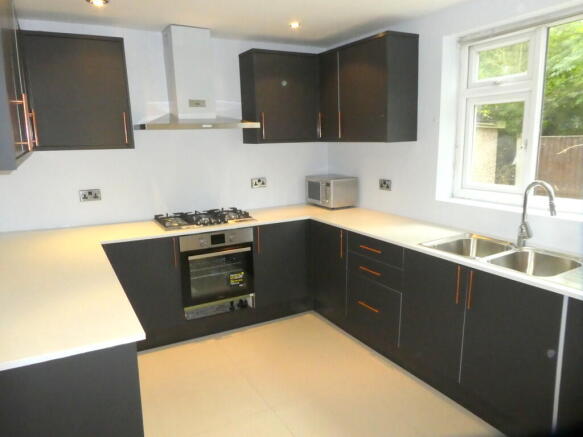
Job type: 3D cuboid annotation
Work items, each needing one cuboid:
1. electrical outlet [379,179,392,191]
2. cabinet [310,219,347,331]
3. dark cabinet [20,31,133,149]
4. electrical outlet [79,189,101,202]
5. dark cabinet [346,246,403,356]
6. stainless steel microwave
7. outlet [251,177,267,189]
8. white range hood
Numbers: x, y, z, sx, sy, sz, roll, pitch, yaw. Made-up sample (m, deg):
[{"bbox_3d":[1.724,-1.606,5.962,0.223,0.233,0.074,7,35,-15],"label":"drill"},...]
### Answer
[{"bbox_3d":[0.812,-0.287,3.496,0.015,0.087,0.147,-7,12,-28],"label":"electrical outlet"},{"bbox_3d":[0.556,0.413,3.500,0.574,0.819,0.542,-7,12,-28],"label":"cabinet"},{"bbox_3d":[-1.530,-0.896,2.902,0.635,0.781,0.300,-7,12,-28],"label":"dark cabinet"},{"bbox_3d":[-1.584,-0.180,3.167,0.149,0.088,0.015,-7,12,-28],"label":"electrical outlet"},{"bbox_3d":[0.829,0.500,3.020,0.574,0.819,0.575,-7,12,-28],"label":"dark cabinet"},{"bbox_3d":[0.393,-0.262,3.985,0.305,0.276,0.460,-7,12,-28],"label":"stainless steel microwave"},{"bbox_3d":[-0.305,-0.339,3.865,0.149,0.088,0.015,-7,12,-28],"label":"outlet"},{"bbox_3d":[-0.763,-1.102,3.196,0.887,0.787,0.479,-7,12,-28],"label":"white range hood"}]

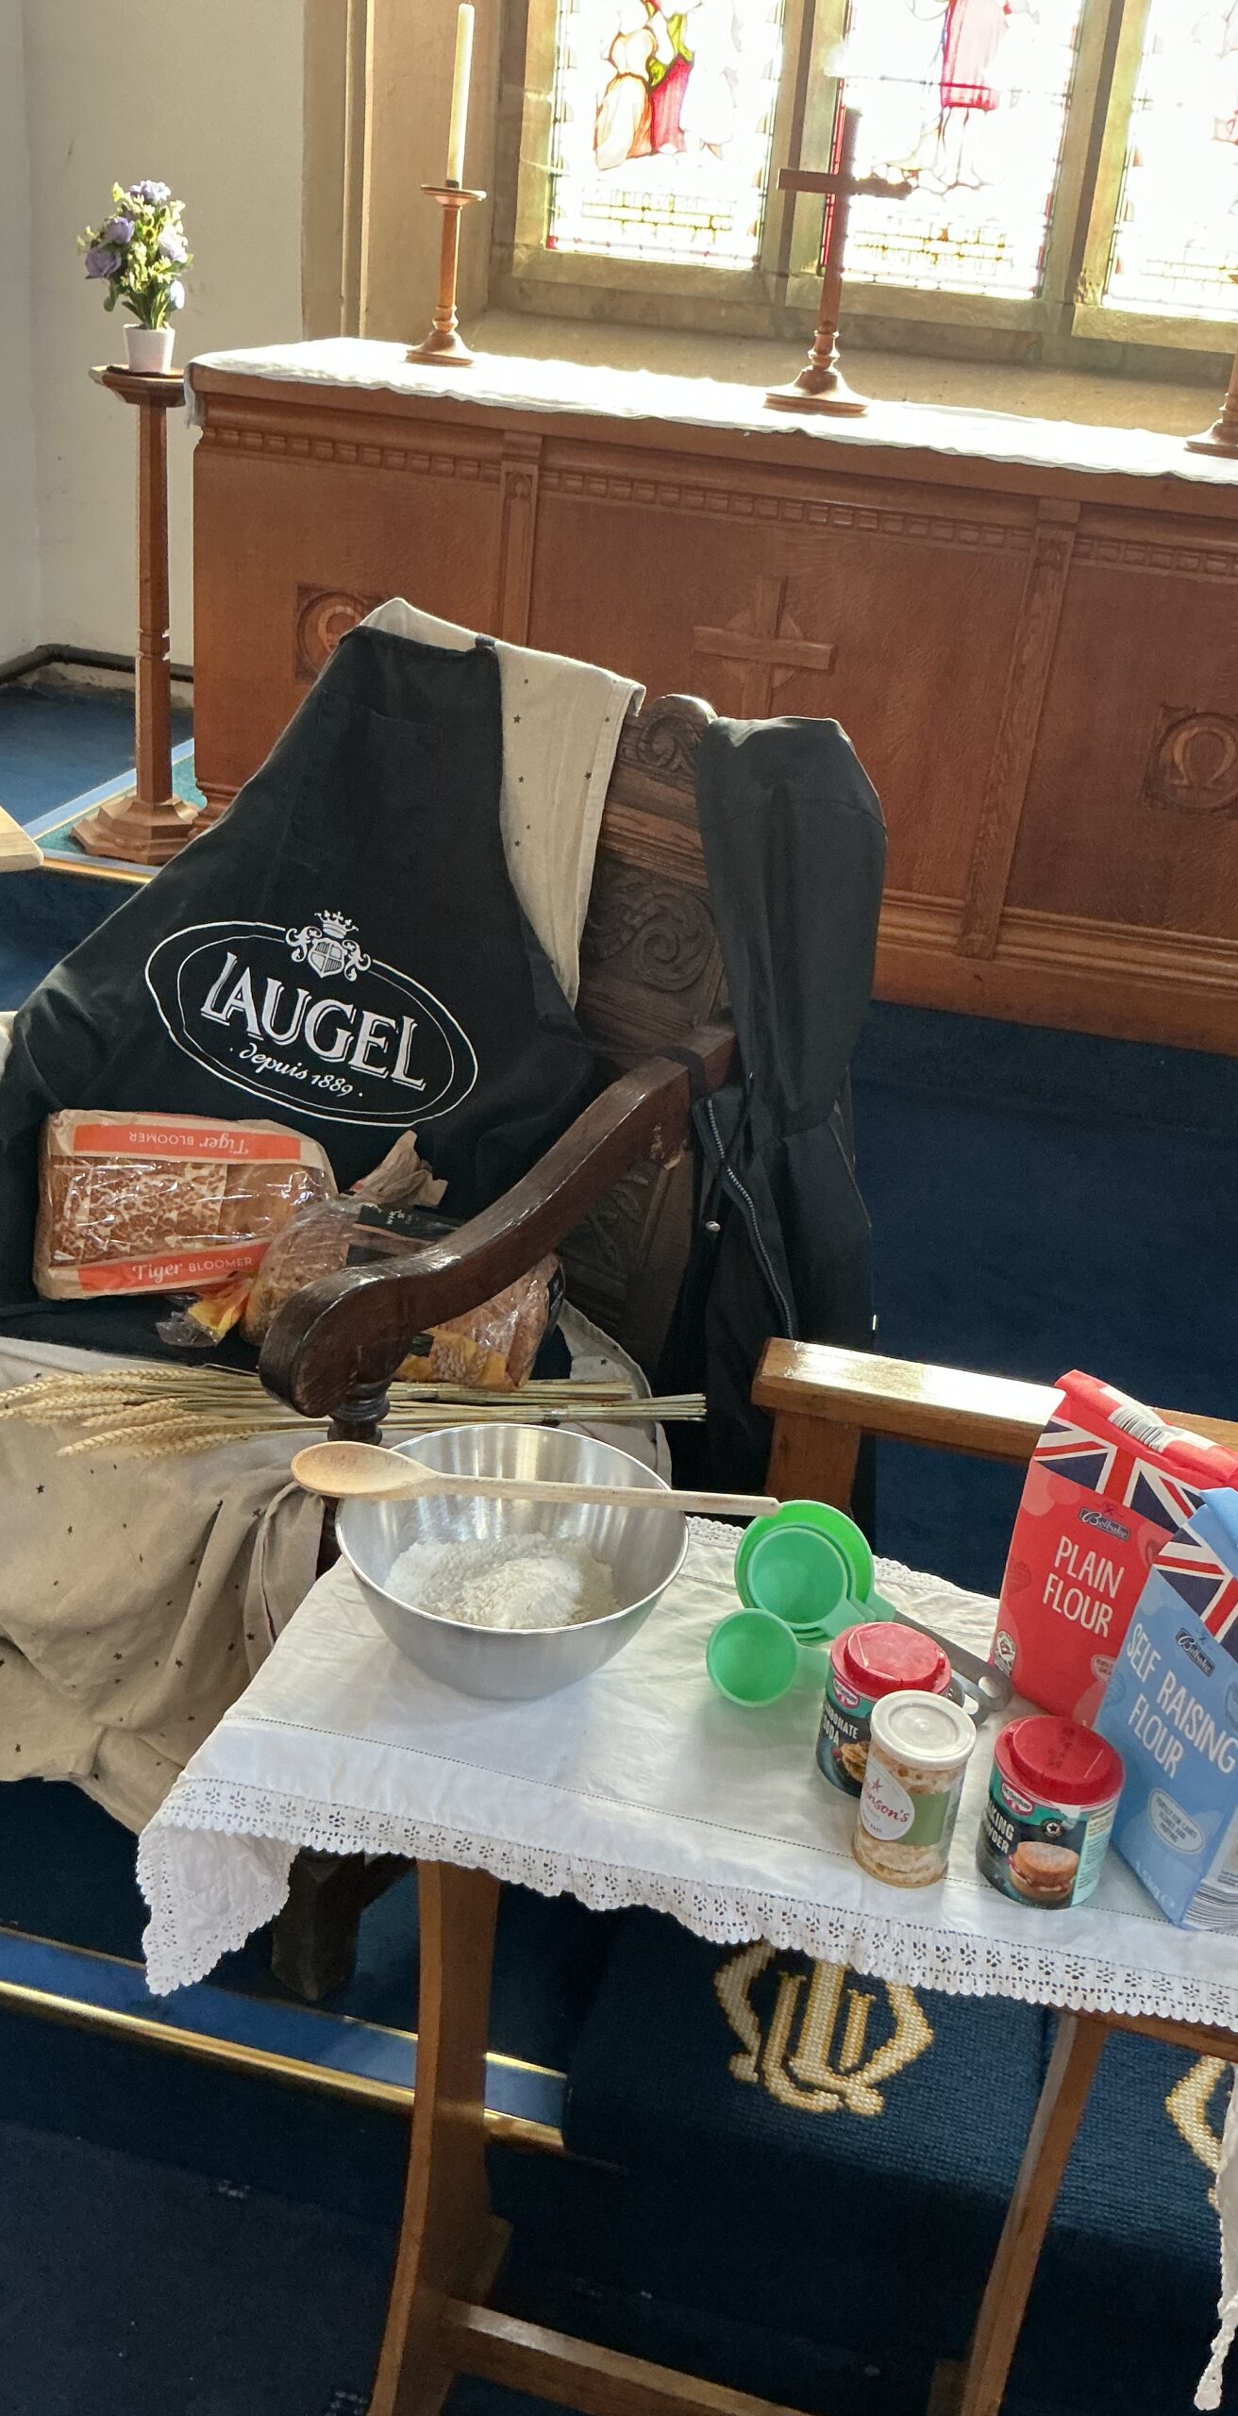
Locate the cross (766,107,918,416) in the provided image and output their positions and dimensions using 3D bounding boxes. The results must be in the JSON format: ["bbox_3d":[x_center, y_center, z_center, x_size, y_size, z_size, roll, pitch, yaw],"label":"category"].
[{"bbox_3d":[0.398,-1.733,3.720,0.240,0.505,0.170,10,27,9],"label":"cross"}]

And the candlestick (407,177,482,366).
[{"bbox_3d":[-0.336,-1.821,3.956,0.133,0.311,0.133,5,27,-2],"label":"candlestick"}]

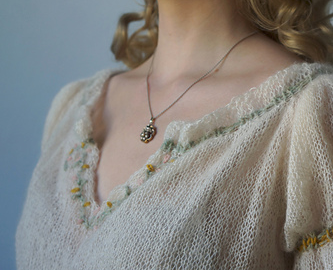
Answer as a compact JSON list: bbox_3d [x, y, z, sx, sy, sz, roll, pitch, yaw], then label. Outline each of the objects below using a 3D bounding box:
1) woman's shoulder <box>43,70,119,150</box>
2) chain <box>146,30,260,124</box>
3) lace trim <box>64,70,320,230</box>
[{"bbox_3d":[-0.090,-0.024,1.078,0.085,0.088,0.095,0,0,44],"label":"woman's shoulder"},{"bbox_3d":[0.027,-0.056,0.975,0.134,0.088,0.120,0,0,44],"label":"chain"},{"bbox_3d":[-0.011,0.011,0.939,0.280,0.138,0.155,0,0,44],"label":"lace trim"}]

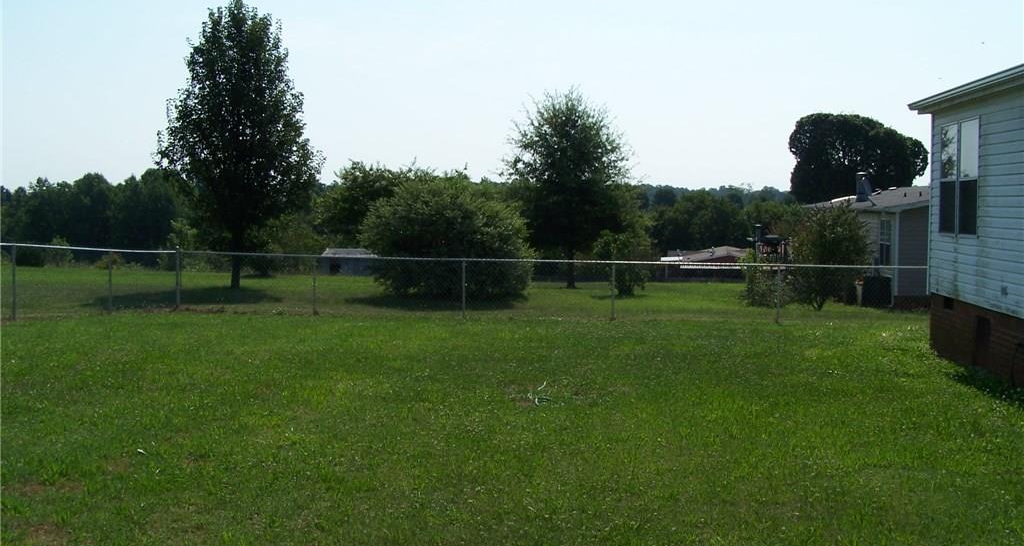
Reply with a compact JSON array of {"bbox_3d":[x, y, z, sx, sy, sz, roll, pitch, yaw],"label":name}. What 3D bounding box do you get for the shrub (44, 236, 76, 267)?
[{"bbox_3d":[-18.537,-0.819,46.051,1.192,1.271,1.133,0,4,0],"label":"shrub"}]

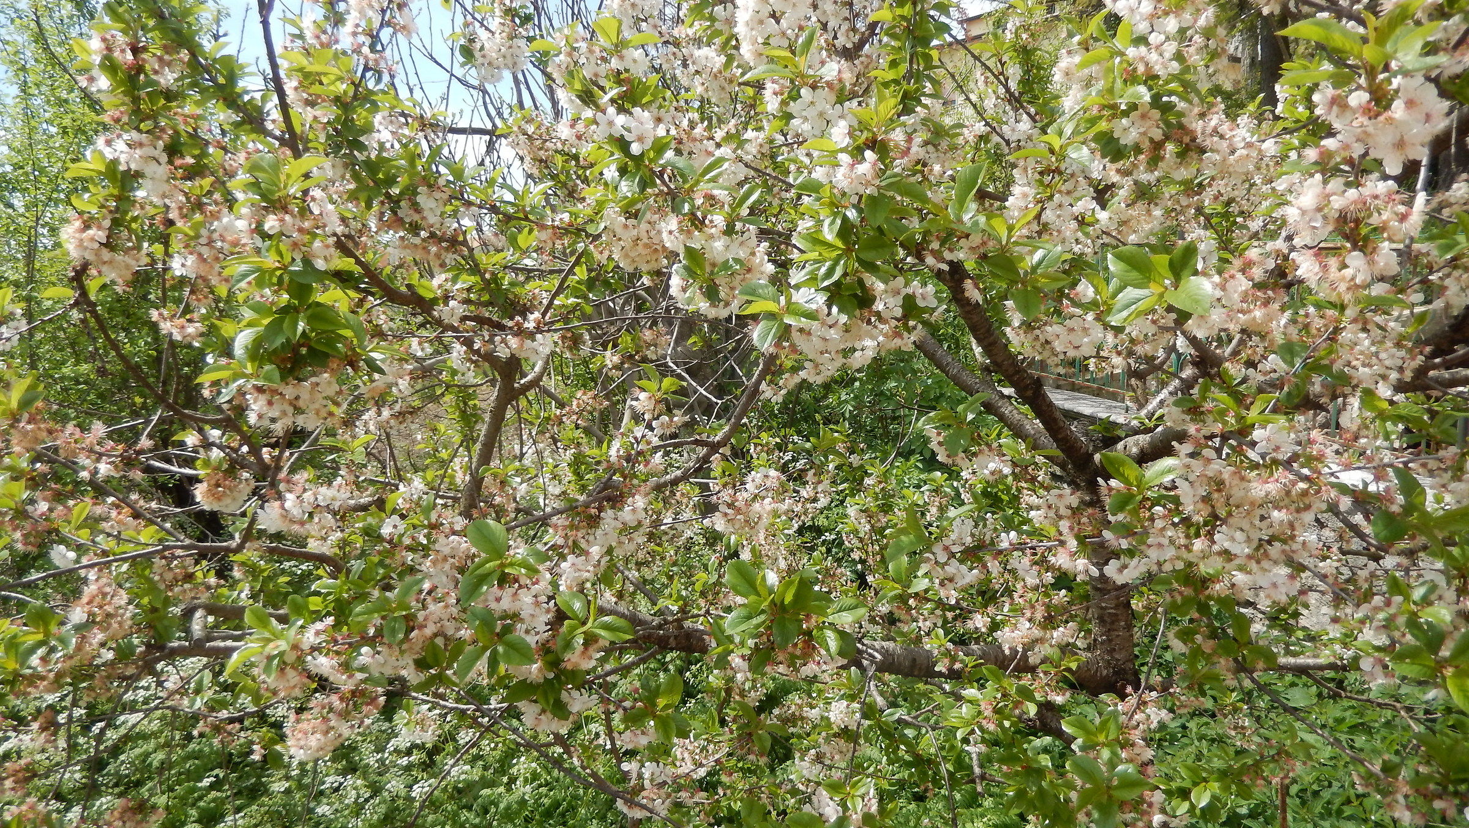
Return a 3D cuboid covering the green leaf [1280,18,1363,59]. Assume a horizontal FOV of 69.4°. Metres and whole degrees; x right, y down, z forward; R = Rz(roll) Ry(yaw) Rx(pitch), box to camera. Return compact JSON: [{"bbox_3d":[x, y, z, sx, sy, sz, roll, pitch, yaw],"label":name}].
[{"bbox_3d":[0.443,-0.278,0.800,0.065,0.014,0.030,19,-24,11],"label":"green leaf"}]

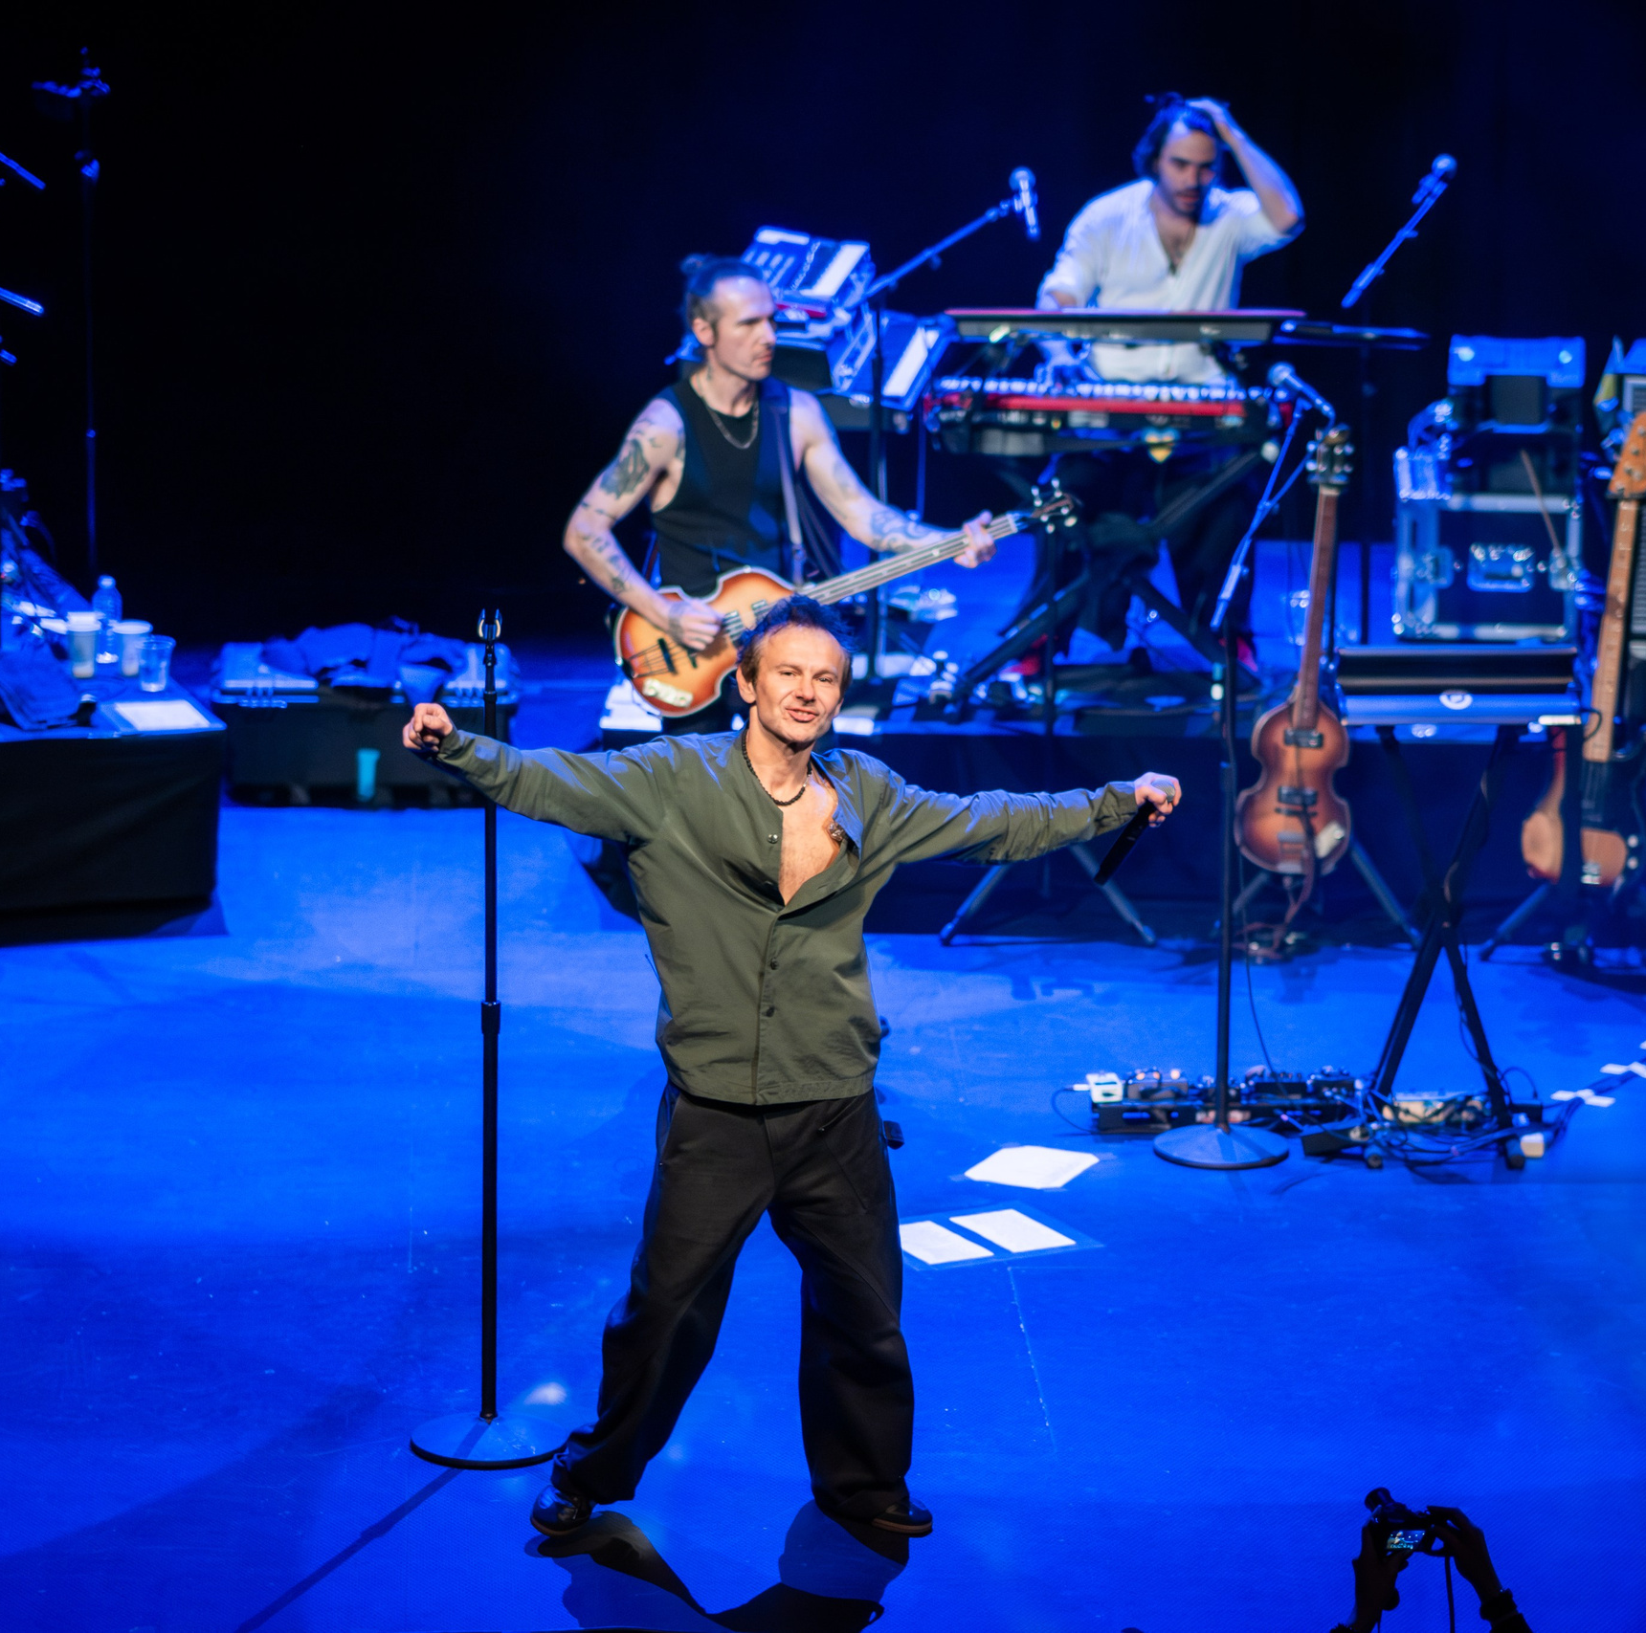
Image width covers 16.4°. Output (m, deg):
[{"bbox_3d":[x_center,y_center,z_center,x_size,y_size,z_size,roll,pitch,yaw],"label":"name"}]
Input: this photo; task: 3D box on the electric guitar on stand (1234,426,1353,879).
[{"bbox_3d":[1.119,-0.382,13.500,0.280,1.090,0.100,4,2,-7],"label":"electric guitar on stand"}]

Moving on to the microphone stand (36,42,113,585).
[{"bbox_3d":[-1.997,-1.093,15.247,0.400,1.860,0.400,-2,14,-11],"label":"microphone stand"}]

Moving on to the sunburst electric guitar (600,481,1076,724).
[{"bbox_3d":[0.056,-0.495,12.280,1.080,0.280,0.100,-20,-1,3],"label":"sunburst electric guitar"}]

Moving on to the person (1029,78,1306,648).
[{"bbox_3d":[0.851,-1.124,14.418,0.660,1.440,0.650,2,14,3],"label":"person"}]

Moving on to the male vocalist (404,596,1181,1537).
[{"bbox_3d":[-0.062,0.404,9.719,1.270,1.630,0.450,0,14,-2],"label":"male vocalist"}]

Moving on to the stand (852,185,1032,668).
[{"bbox_3d":[0.274,-0.947,14.086,0.600,1.250,0.330,-6,15,-24],"label":"stand"}]

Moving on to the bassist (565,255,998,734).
[{"bbox_3d":[-0.094,-0.333,12.419,0.920,1.760,0.500,-2,14,-10],"label":"bassist"}]

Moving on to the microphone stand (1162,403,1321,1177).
[{"bbox_3d":[0.892,-0.064,11.812,0.290,1.530,0.460,10,16,34],"label":"microphone stand"}]

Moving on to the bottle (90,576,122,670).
[{"bbox_3d":[-1.797,-0.491,14.310,0.070,0.220,0.070,1,14,0],"label":"bottle"}]

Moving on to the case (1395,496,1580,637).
[{"bbox_3d":[1.756,-0.705,14.995,0.440,0.380,0.460,1,14,0],"label":"case"}]

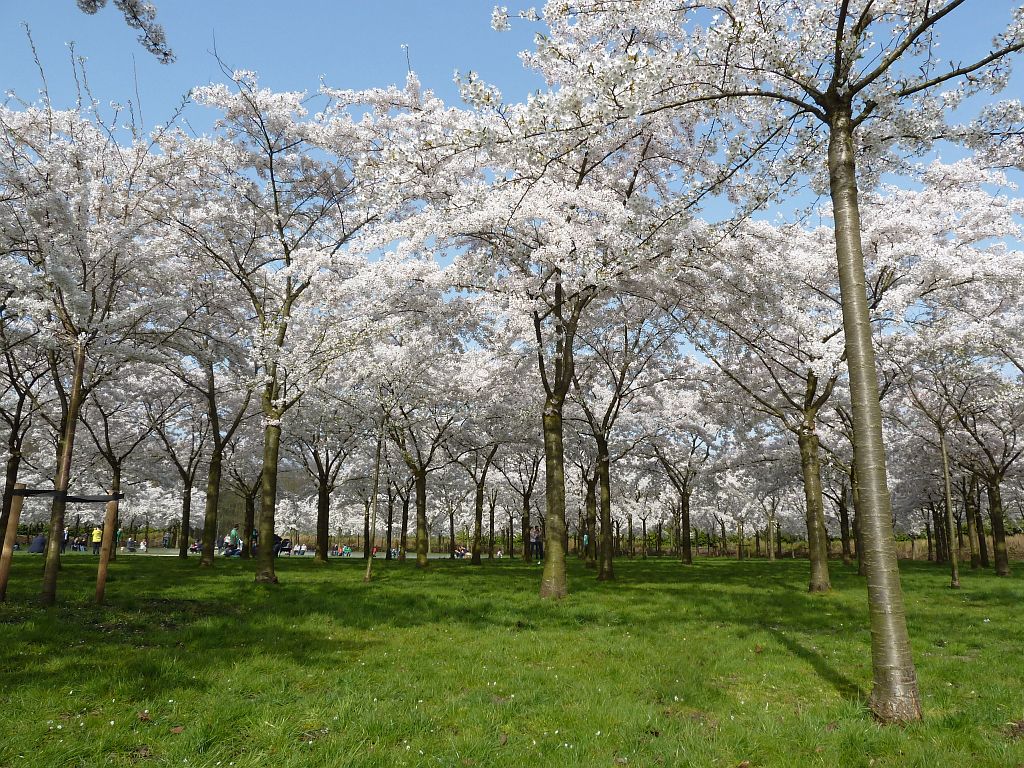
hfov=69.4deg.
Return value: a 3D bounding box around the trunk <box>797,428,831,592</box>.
[{"bbox_3d":[6.429,2.657,15.724,0.397,3.362,0.397,-4,-12,22],"label":"trunk"}]

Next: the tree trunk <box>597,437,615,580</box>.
[{"bbox_3d":[2.472,3.264,19.717,0.371,3.752,0.371,-1,-12,7],"label":"tree trunk"}]

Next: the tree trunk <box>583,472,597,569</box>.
[{"bbox_3d":[2.828,4.960,26.890,0.377,3.330,0.377,-1,-12,6],"label":"tree trunk"}]

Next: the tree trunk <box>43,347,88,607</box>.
[{"bbox_3d":[-6.780,1.263,11.204,0.219,3.970,0.219,6,-13,-30],"label":"tree trunk"}]

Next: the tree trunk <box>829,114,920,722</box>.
[{"bbox_3d":[2.088,0.042,4.367,0.249,3.587,0.249,-5,-13,25],"label":"tree trunk"}]

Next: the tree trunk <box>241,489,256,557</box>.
[{"bbox_3d":[-12.438,6.639,34.977,0.410,3.177,0.410,4,-12,-19],"label":"tree trunk"}]

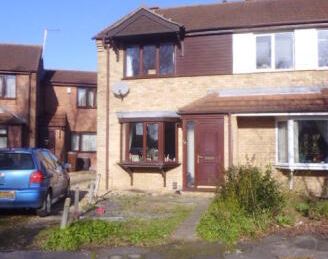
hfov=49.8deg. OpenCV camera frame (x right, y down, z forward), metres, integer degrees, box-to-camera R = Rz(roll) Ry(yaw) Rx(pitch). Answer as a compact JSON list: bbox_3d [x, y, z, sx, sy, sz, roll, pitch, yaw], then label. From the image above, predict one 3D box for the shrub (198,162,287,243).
[{"bbox_3d":[1.480,1.240,6.750,1.500,1.130,1.600,-1,-2,11],"label":"shrub"}]

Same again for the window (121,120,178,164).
[{"bbox_3d":[-0.513,0.414,11.082,1.890,1.426,0.450,-1,-2,11],"label":"window"}]

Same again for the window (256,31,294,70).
[{"bbox_3d":[3.315,-2.318,10.627,1.165,1.176,0.120,-1,-2,11],"label":"window"}]

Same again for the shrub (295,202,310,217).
[{"bbox_3d":[3.003,1.725,7.673,0.340,0.280,0.340,-1,-2,11],"label":"shrub"}]

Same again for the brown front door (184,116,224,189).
[{"bbox_3d":[1.175,0.693,10.422,1.211,2.213,0.120,-1,-2,11],"label":"brown front door"}]

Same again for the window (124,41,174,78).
[{"bbox_3d":[-0.478,-2.242,11.362,1.683,1.215,0.120,-1,-2,11],"label":"window"}]

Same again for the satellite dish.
[{"bbox_3d":[-1.369,-1.256,11.244,0.540,0.520,0.350,0,-2,1],"label":"satellite dish"}]

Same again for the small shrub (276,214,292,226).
[{"bbox_3d":[2.327,1.735,6.832,0.300,0.200,0.300,-1,-2,11],"label":"small shrub"}]

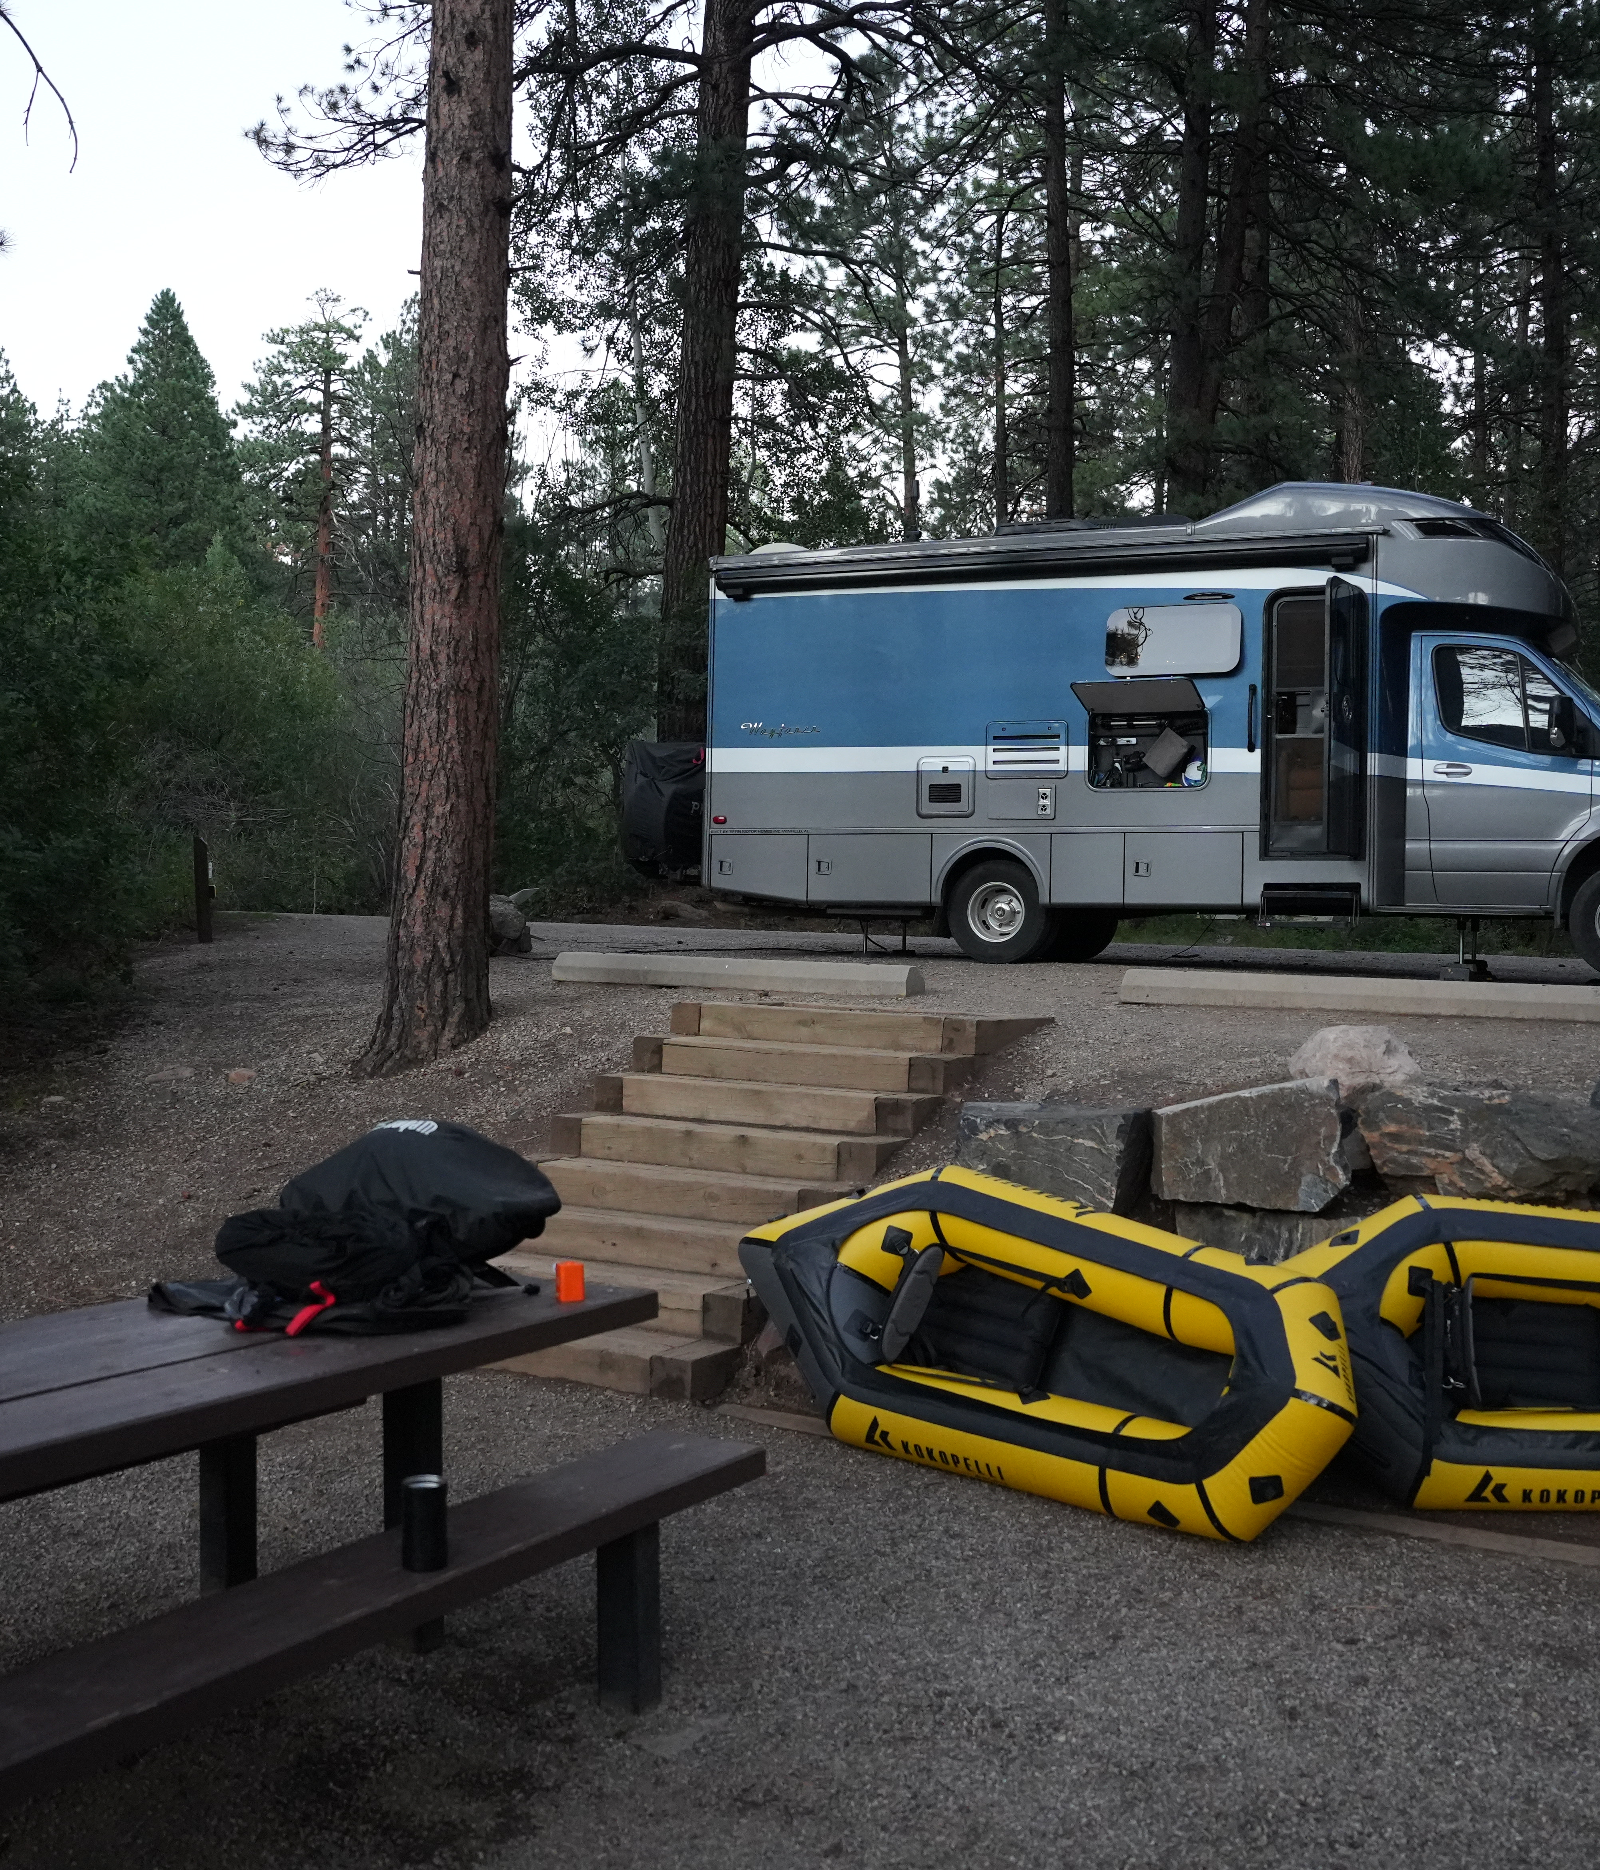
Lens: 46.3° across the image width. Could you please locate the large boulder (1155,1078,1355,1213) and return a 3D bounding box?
[{"bbox_3d":[1.690,0.790,6.950,0.720,0.470,0.460,1,2,20],"label":"large boulder"}]

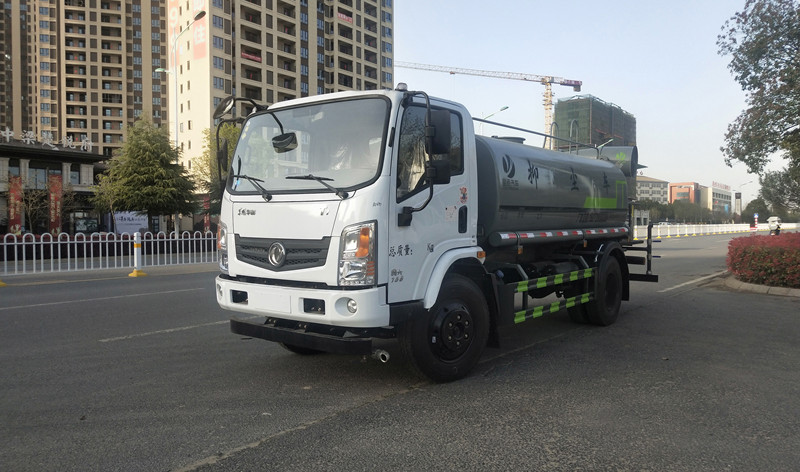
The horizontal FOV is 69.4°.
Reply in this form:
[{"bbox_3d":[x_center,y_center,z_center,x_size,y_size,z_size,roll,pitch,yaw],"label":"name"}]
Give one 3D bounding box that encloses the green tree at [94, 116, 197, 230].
[{"bbox_3d":[-12.455,-2.602,28.500,4.900,6.780,4.800,0,1,0],"label":"green tree"}]

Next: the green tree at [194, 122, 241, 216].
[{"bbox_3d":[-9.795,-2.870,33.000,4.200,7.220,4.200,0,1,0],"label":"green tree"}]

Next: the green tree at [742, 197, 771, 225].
[{"bbox_3d":[86.622,-5.573,140.000,7.300,7.510,7.300,0,1,0],"label":"green tree"}]

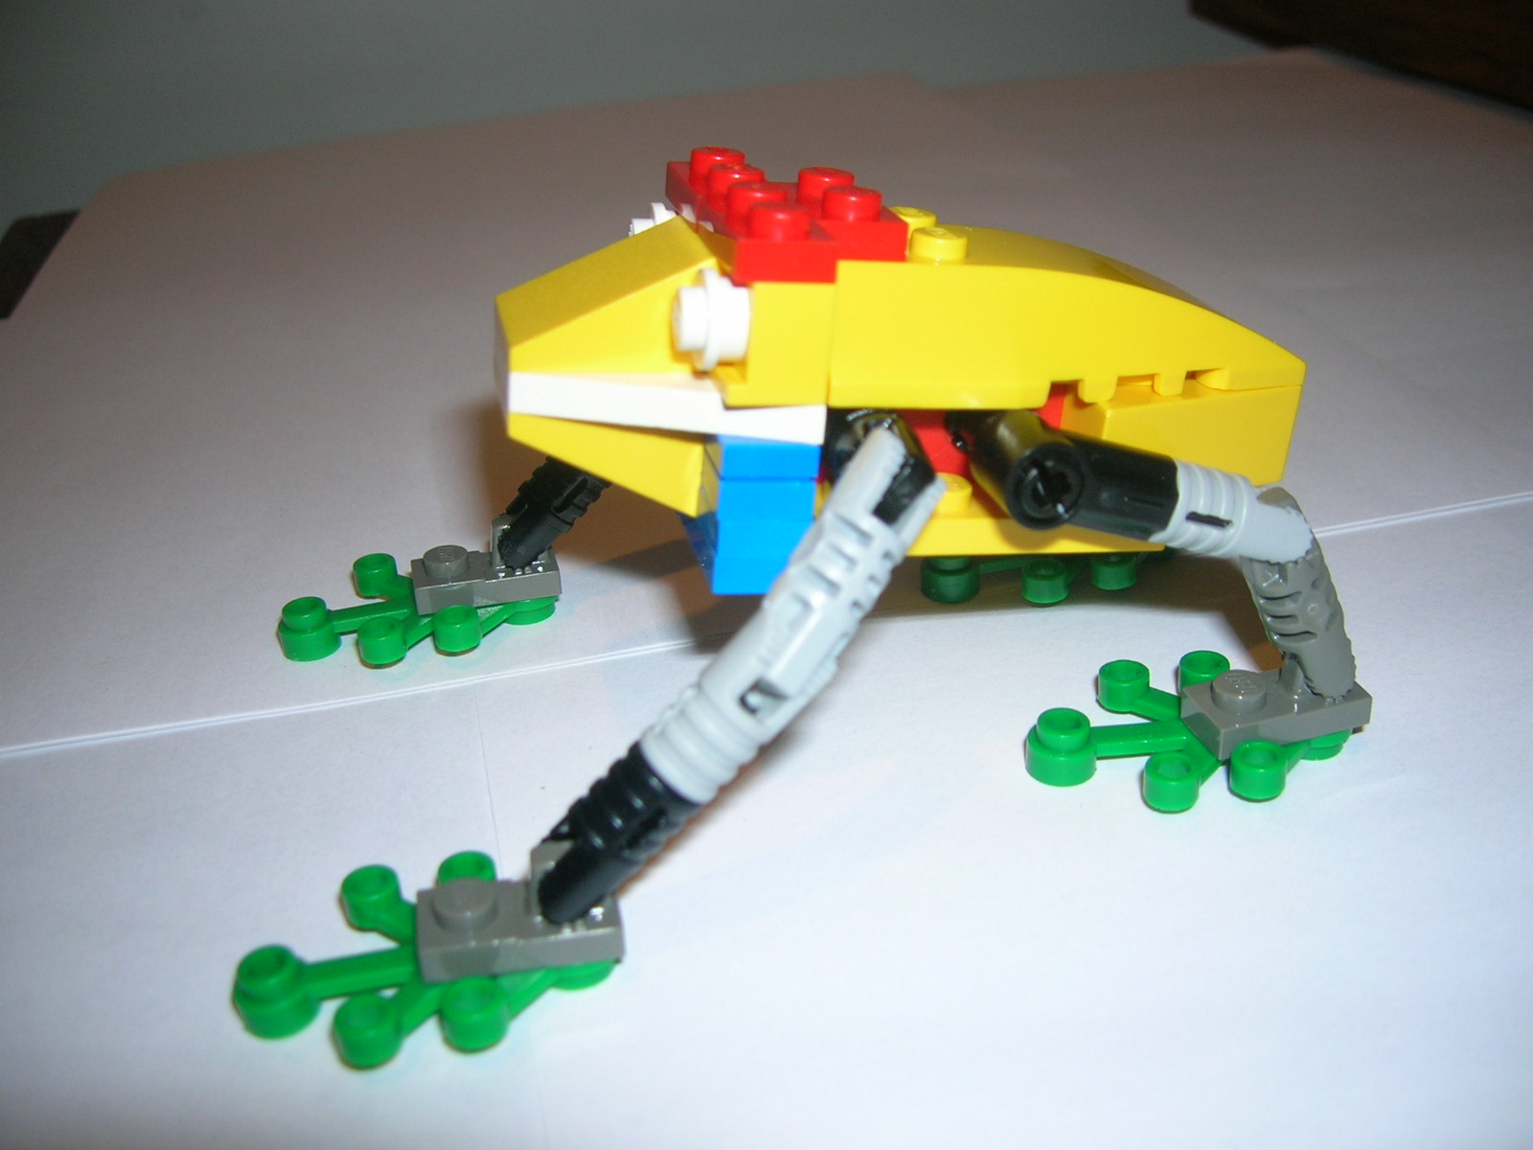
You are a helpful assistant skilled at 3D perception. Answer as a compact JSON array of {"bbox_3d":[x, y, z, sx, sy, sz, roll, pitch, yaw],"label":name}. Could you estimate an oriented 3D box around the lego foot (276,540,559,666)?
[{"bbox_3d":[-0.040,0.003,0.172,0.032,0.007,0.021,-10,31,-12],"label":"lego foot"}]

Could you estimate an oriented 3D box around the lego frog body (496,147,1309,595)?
[{"bbox_3d":[0.012,-0.020,0.136,0.072,0.031,0.032,-1,25,-13],"label":"lego frog body"}]

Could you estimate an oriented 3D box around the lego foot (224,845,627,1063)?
[{"bbox_3d":[-0.028,0.031,0.123,0.032,0.005,0.021,-8,30,-9],"label":"lego foot"}]

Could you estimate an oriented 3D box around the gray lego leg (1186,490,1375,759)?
[{"bbox_3d":[0.048,0.003,0.140,0.016,0.025,0.008,-10,31,-12],"label":"gray lego leg"}]

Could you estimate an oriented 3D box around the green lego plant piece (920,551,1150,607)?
[{"bbox_3d":[0.033,-0.003,0.178,0.032,0.005,0.021,-11,31,-14],"label":"green lego plant piece"}]

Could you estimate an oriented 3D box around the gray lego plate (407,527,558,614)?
[{"bbox_3d":[-0.032,-0.003,0.171,0.016,0.010,0.008,-8,28,-13],"label":"gray lego plate"}]

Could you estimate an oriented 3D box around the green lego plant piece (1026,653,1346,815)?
[{"bbox_3d":[0.041,0.015,0.146,0.032,0.005,0.021,-4,30,-2],"label":"green lego plant piece"}]

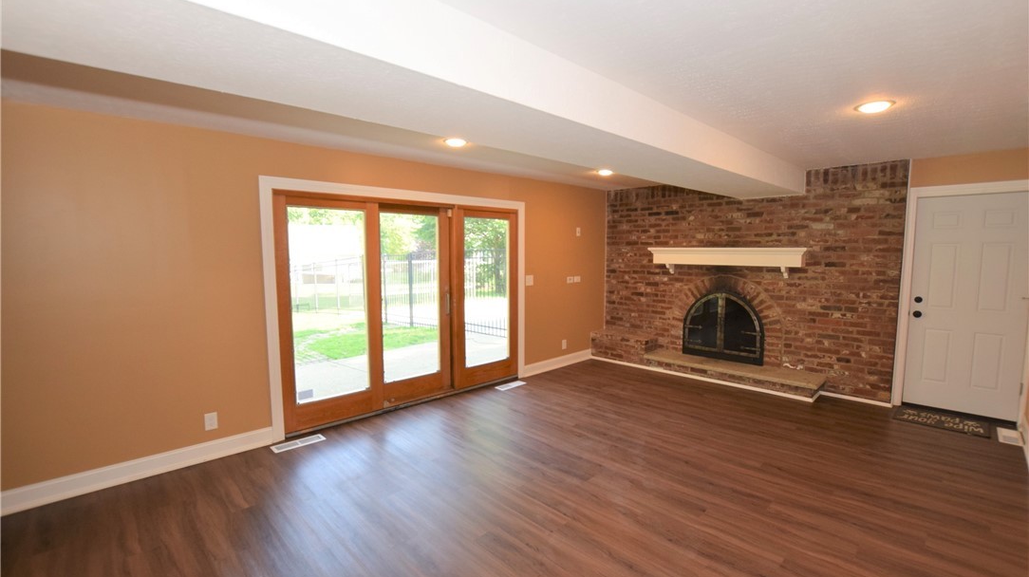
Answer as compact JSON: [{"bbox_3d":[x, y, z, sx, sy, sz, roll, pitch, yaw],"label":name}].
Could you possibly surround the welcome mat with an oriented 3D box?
[{"bbox_3d":[3.939,1.222,3.957,0.460,0.012,0.620,-5,7,-44],"label":"welcome mat"}]

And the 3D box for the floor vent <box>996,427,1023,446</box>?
[{"bbox_3d":[4.196,1.249,3.628,0.400,0.012,0.140,-5,7,-44],"label":"floor vent"}]

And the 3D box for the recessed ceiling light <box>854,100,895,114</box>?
[{"bbox_3d":[2.187,-1.099,2.603,0.190,0.020,0.190,-5,7,-44],"label":"recessed ceiling light"}]

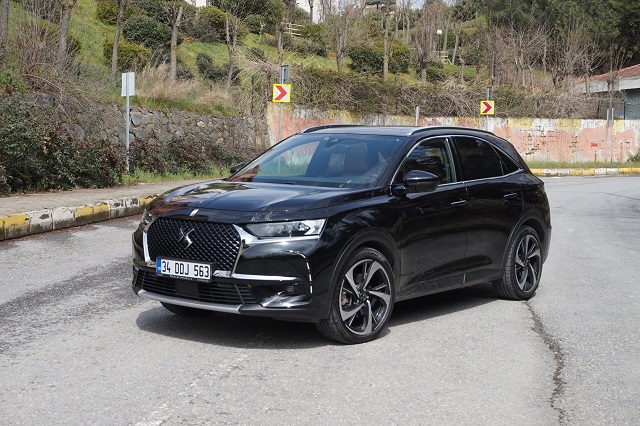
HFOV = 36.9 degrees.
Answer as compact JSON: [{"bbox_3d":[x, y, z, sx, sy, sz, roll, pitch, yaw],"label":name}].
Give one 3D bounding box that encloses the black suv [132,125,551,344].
[{"bbox_3d":[0.411,0.029,8.415,2.010,1.620,4.570,4,5,36],"label":"black suv"}]

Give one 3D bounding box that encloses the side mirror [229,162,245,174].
[{"bbox_3d":[-0.674,-0.351,8.444,0.250,0.165,0.150,4,5,36],"label":"side mirror"}]

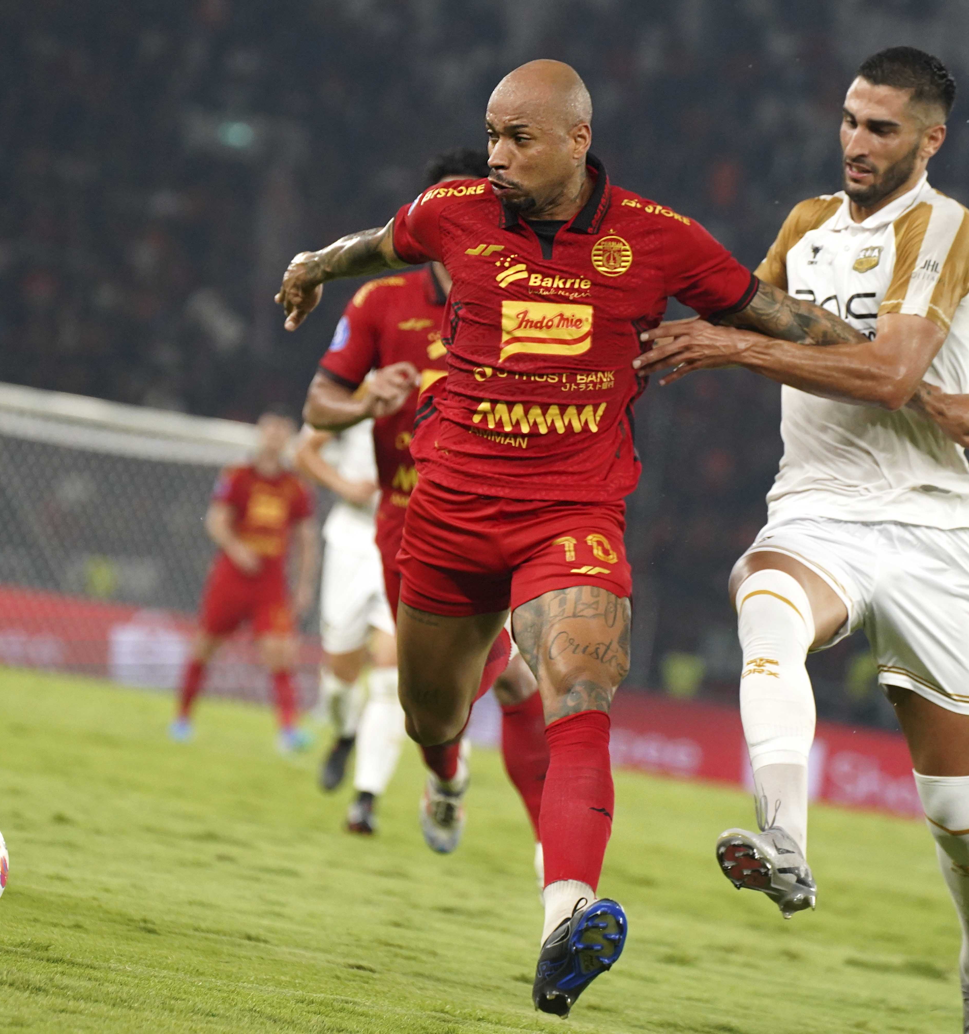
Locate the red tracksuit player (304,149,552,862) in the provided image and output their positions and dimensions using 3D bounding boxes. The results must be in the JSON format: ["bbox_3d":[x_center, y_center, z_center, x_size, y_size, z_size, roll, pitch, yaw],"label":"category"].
[{"bbox_3d":[-0.083,0.042,24.500,0.680,1.660,0.800,9,-1,5],"label":"red tracksuit player"}]

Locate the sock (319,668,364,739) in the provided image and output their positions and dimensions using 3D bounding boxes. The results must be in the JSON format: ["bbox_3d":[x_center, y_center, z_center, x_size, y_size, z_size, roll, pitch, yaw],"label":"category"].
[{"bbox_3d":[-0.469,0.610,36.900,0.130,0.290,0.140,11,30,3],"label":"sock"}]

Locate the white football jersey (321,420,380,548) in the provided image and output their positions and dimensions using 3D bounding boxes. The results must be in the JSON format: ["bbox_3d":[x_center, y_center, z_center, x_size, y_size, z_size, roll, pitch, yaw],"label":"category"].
[{"bbox_3d":[-0.350,-0.150,36.800,0.470,0.600,0.320,9,-1,3],"label":"white football jersey"}]

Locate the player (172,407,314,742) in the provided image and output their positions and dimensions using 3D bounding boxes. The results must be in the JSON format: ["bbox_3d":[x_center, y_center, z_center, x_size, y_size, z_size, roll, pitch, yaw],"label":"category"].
[{"bbox_3d":[-1.279,0.354,60.000,0.700,1.770,0.450,9,-1,3],"label":"player"}]

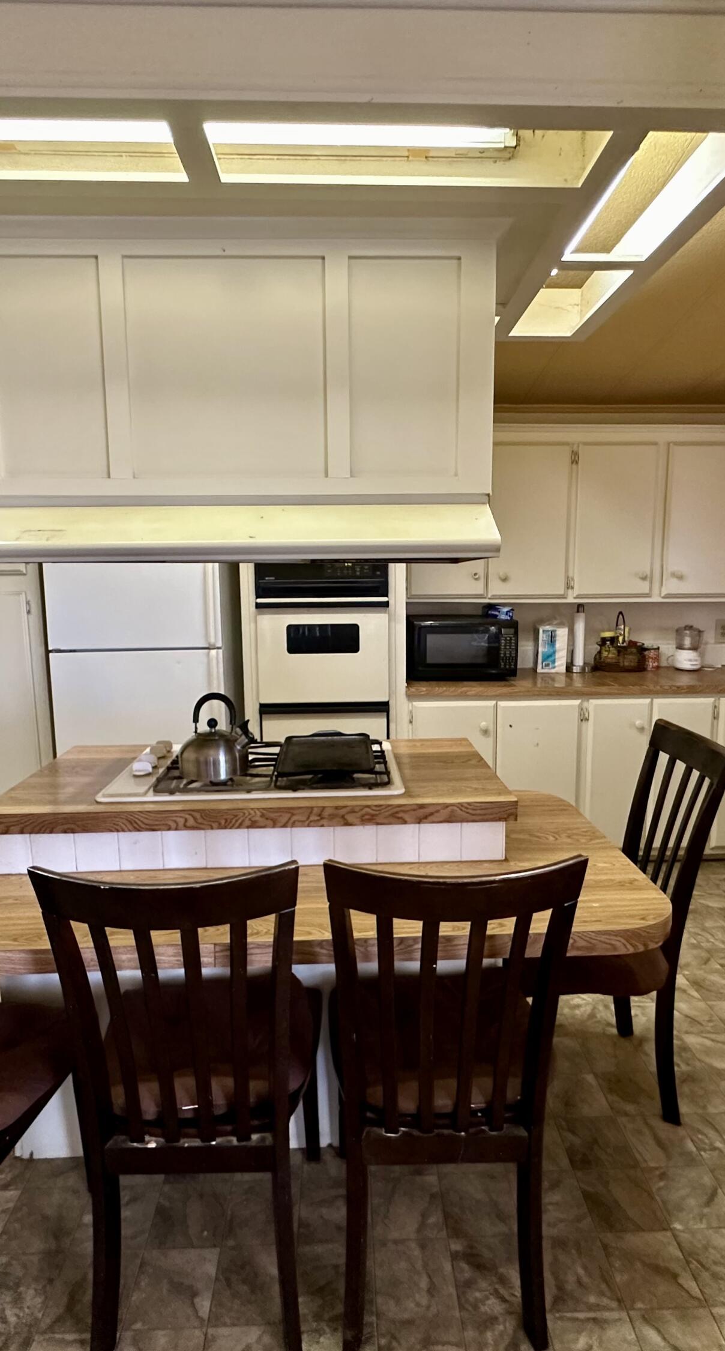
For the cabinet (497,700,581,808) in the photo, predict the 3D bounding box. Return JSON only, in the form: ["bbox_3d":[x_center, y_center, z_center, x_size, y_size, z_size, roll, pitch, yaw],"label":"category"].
[{"bbox_3d":[0.875,0.483,3.873,0.415,0.800,0.540,-1,8,-1],"label":"cabinet"}]

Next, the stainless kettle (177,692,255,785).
[{"bbox_3d":[-0.393,0.163,1.990,0.205,0.228,0.185,3,9,25],"label":"stainless kettle"}]

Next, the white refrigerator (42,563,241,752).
[{"bbox_3d":[-1.013,0.151,3.649,0.770,1.690,0.720,-1,8,-1],"label":"white refrigerator"}]

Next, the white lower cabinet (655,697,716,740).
[{"bbox_3d":[1.587,0.475,3.886,0.300,0.800,0.540,-1,8,-1],"label":"white lower cabinet"}]

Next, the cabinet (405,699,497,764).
[{"bbox_3d":[0.442,0.487,3.866,0.440,0.800,0.540,-1,8,-1],"label":"cabinet"}]

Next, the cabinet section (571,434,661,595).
[{"bbox_3d":[1.301,-0.811,3.879,0.430,0.790,0.310,-1,9,-2],"label":"cabinet section"}]

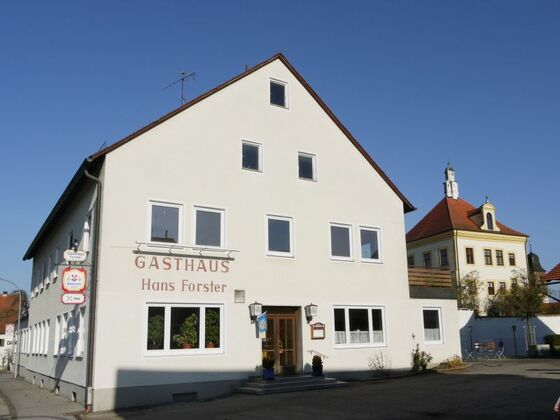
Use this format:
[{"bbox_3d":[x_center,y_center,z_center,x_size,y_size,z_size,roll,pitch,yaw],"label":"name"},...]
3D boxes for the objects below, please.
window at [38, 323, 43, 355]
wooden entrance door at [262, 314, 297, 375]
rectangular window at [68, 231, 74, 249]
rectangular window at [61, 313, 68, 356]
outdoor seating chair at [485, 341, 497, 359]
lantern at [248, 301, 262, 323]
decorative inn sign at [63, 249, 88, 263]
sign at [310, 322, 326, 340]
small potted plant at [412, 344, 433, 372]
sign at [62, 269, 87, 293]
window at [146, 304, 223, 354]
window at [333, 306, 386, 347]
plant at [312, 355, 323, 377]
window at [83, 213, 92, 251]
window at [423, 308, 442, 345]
[{"bbox_3d":[-10.951,5.835,21.461,0.140,1.430,1.120,8,-18,-32],"label":"window"},{"bbox_3d":[-0.061,4.645,16.221,1.530,2.053,0.100,8,-18,-32],"label":"wooden entrance door"},{"bbox_3d":[-7.716,1.377,17.347,0.140,1.320,1.100,8,-18,-32],"label":"rectangular window"},{"bbox_3d":[-7.496,4.316,16.354,0.140,1.460,1.150,8,-18,-32],"label":"rectangular window"},{"bbox_3d":[9.817,6.497,21.891,0.460,0.860,0.500,-8,-17,22],"label":"outdoor seating chair"},{"bbox_3d":[-0.799,3.359,15.420,0.380,0.695,0.420,8,-18,-32],"label":"lantern"},{"bbox_3d":[-5.980,1.354,13.734,0.620,0.350,0.090,8,-18,-32],"label":"decorative inn sign"},{"bbox_3d":[1.372,4.338,16.774,0.639,0.592,0.100,8,-18,-32],"label":"sign"},{"bbox_3d":[5.317,5.540,17.502,0.600,0.970,0.500,7,-17,-30],"label":"small potted plant"},{"bbox_3d":[-6.203,2.133,14.176,0.669,0.730,0.100,8,-18,-32],"label":"sign"},{"bbox_3d":[-2.723,3.447,13.597,2.380,1.440,0.150,7,-17,-30],"label":"window"},{"bbox_3d":[2.893,4.190,16.835,2.380,1.440,0.150,7,-17,-30],"label":"window"},{"bbox_3d":[1.256,5.208,15.693,0.359,0.681,0.359,-2,-15,0],"label":"plant"},{"bbox_3d":[-6.165,0.726,15.047,0.140,1.350,1.150,8,-18,-32],"label":"window"},{"bbox_3d":[6.583,4.987,20.173,1.165,1.494,0.130,8,-18,-32],"label":"window"}]

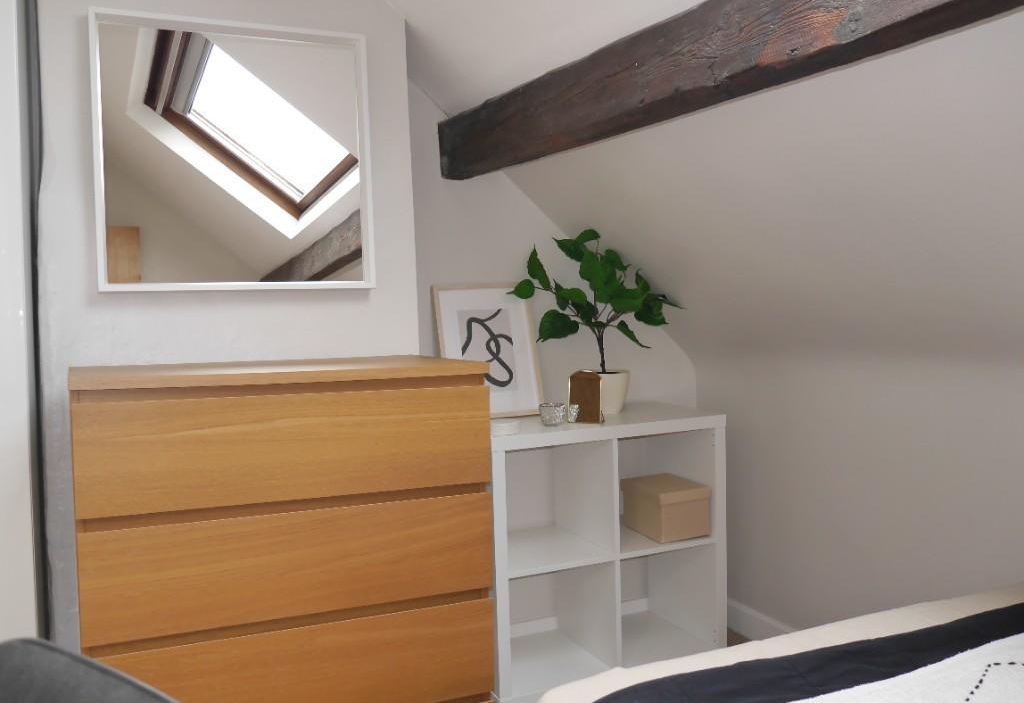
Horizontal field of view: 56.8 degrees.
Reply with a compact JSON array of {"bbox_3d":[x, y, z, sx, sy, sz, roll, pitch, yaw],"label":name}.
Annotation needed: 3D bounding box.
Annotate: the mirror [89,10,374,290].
[{"bbox_3d":[-0.664,-0.470,2.306,0.645,0.645,0.036,-2,2,-23],"label":"mirror"}]

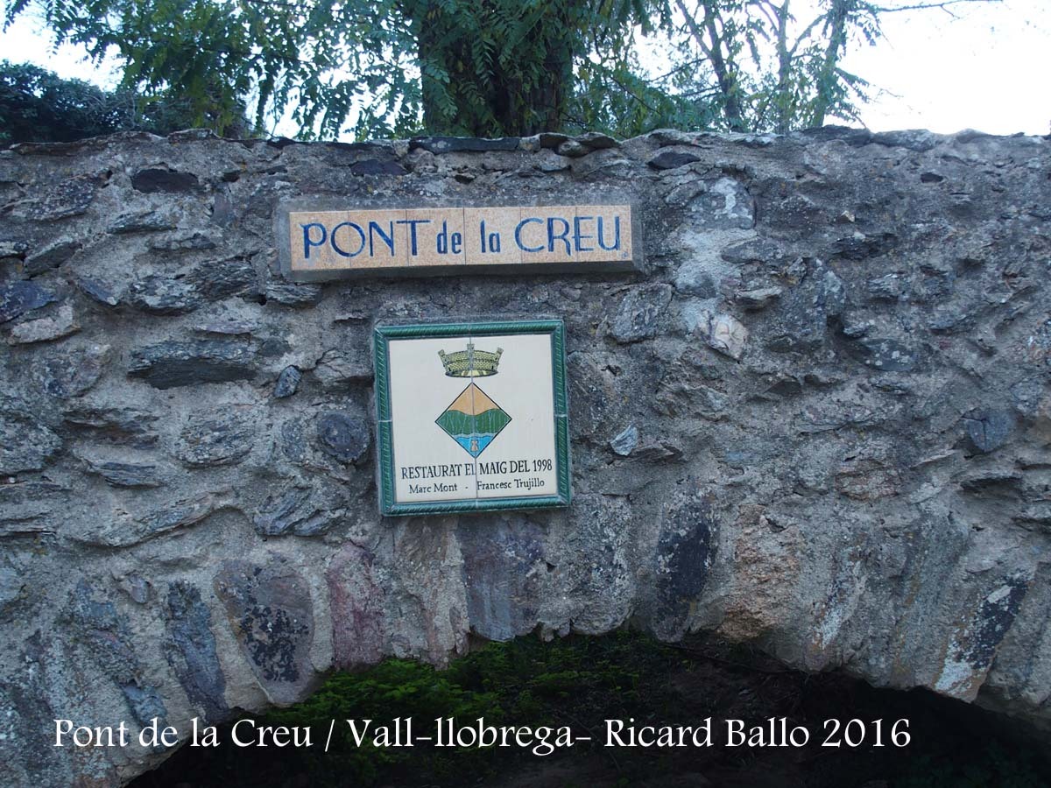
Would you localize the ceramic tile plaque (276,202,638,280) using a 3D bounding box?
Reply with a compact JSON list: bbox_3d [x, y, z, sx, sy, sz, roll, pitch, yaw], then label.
[{"bbox_3d":[-0.157,-0.364,2.305,0.860,0.170,0.045,-2,2,-6],"label":"ceramic tile plaque"}]

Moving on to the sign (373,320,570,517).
[{"bbox_3d":[-0.126,0.057,2.335,0.450,0.447,0.035,-2,2,-6],"label":"sign"}]

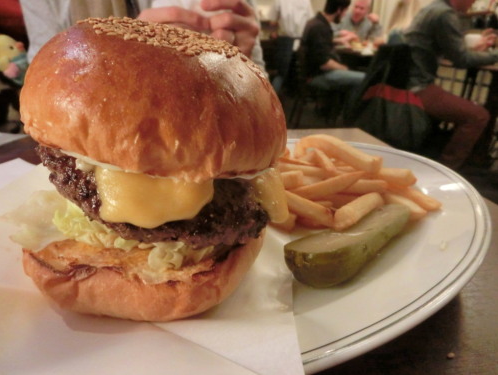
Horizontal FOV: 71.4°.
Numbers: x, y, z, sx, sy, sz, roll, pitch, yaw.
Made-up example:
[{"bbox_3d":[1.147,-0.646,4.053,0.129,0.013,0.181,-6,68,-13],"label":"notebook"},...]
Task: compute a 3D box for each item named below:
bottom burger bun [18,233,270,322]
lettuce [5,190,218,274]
[{"bbox_3d":[-0.043,0.025,0.155,0.099,0.028,0.099,1,18,0],"label":"bottom burger bun"},{"bbox_3d":[-0.051,0.009,0.145,0.104,0.026,0.082,2,17,-1],"label":"lettuce"}]

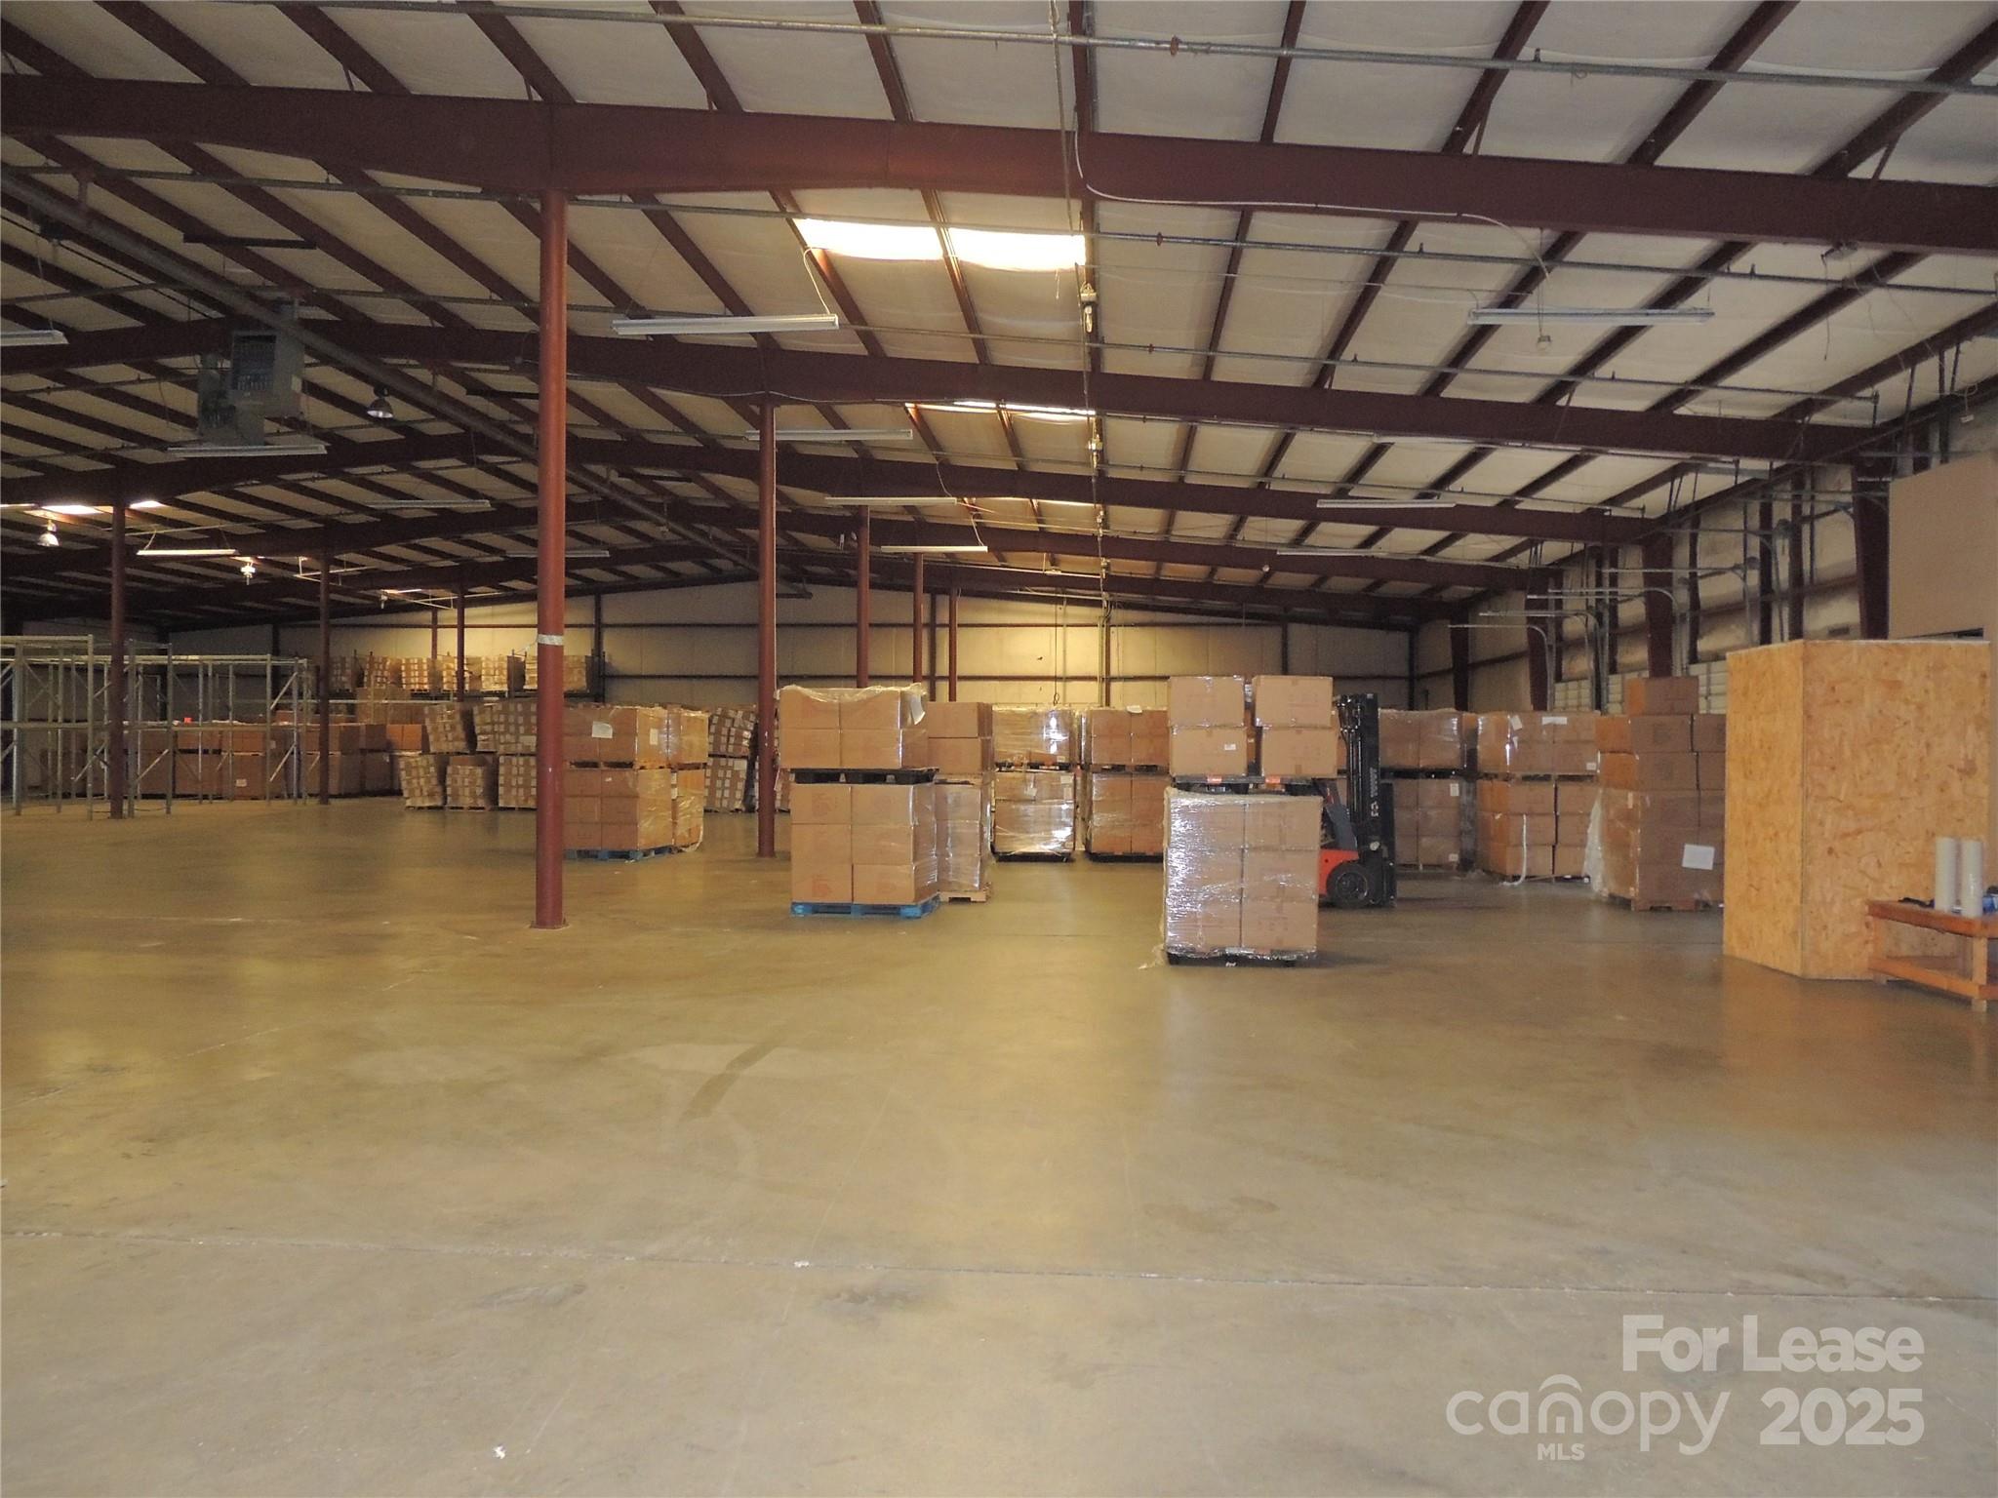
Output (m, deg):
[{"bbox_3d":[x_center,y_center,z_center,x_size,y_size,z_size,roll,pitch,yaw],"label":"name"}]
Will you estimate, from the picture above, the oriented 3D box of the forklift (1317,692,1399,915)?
[{"bbox_3d":[2.857,0.505,14.178,2.100,2.130,1.070,0,0,-3],"label":"forklift"}]

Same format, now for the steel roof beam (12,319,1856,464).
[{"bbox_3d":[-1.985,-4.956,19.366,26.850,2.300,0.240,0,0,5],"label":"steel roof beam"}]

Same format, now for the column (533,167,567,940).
[{"bbox_3d":[-3.858,-1.634,11.941,0.222,6.337,0.222,0,0,5],"label":"column"}]

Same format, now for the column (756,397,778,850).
[{"bbox_3d":[-3.243,-1.631,19.503,0.222,6.337,0.222,0,0,5],"label":"column"}]

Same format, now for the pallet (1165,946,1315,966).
[{"bbox_3d":[1.769,1.492,10.495,1.020,0.145,1.130,0,0,5],"label":"pallet"}]

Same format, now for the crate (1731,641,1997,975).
[{"bbox_3d":[6.215,0.425,10.122,1.286,2.326,1.053,0,0,0],"label":"crate"}]

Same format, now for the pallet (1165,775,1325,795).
[{"bbox_3d":[1.844,0.268,10.540,1.030,0.135,1.130,0,0,5],"label":"pallet"}]

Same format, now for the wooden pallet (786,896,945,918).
[{"bbox_3d":[-1.270,1.476,13.286,1.220,0.145,1.120,0,0,6],"label":"wooden pallet"}]

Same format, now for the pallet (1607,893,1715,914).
[{"bbox_3d":[6.816,1.522,13.953,1.200,0.140,0.980,0,0,3],"label":"pallet"}]

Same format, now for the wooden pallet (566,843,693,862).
[{"bbox_3d":[-5.360,1.454,19.619,1.090,0.145,1.240,0,0,5],"label":"wooden pallet"}]

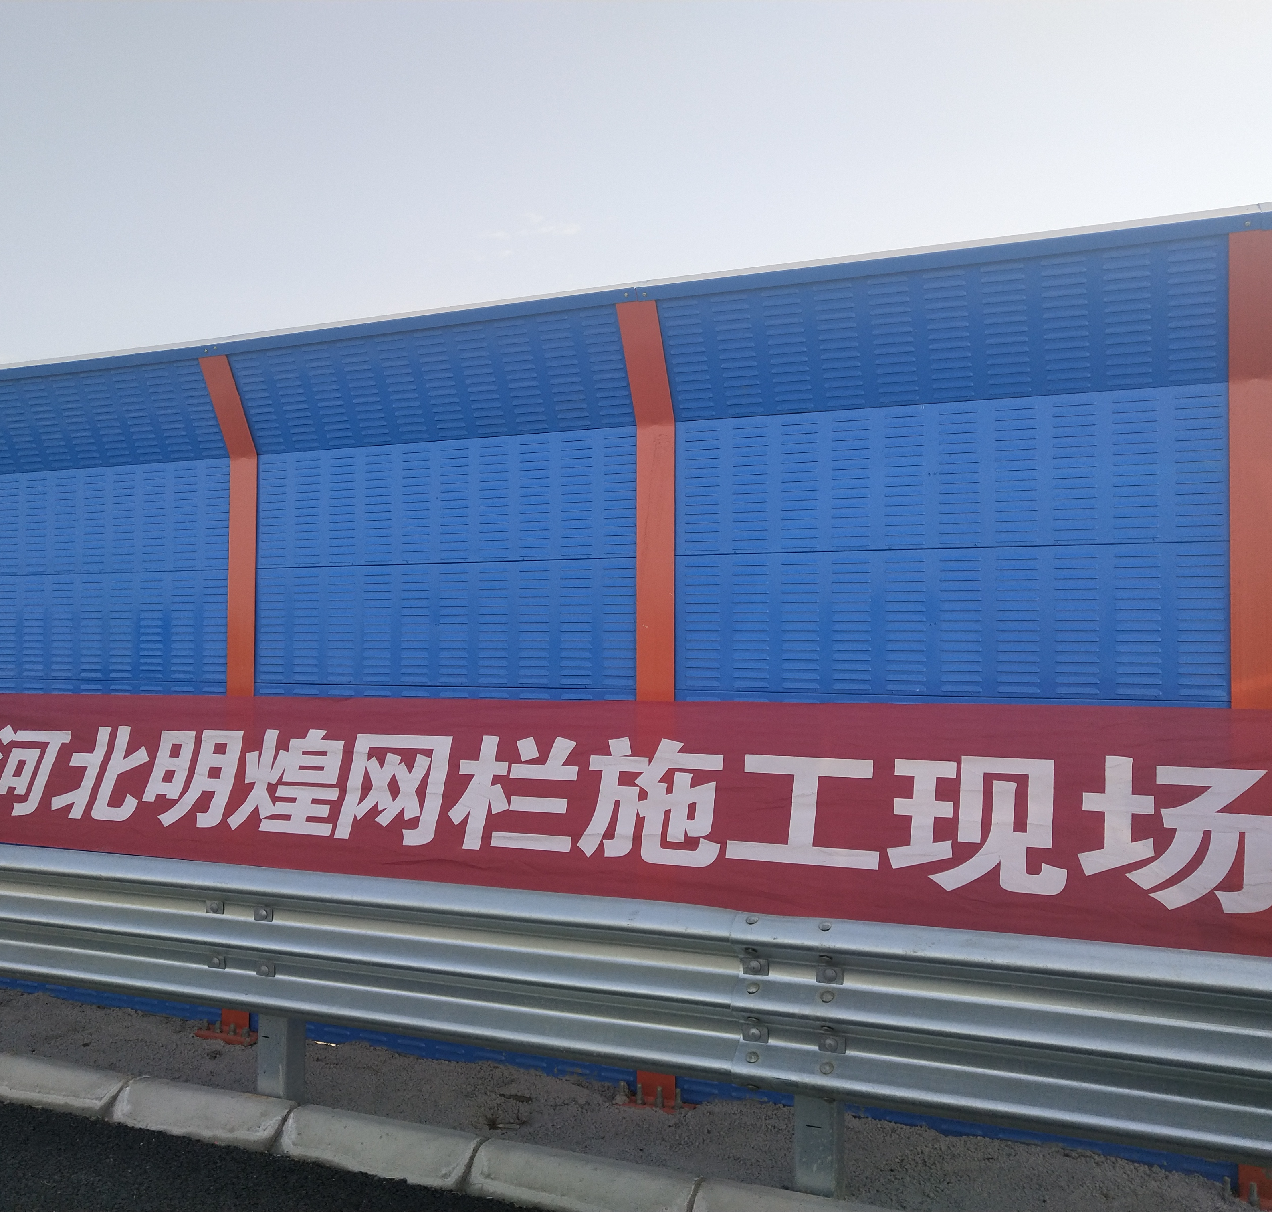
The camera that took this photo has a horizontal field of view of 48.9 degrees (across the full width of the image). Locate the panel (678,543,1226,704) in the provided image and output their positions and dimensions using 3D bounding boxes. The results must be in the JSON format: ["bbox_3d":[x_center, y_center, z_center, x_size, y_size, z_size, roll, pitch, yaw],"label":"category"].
[{"bbox_3d":[0.986,0.055,4.679,1.900,0.480,0.080,-1,-2,27],"label":"panel"}]

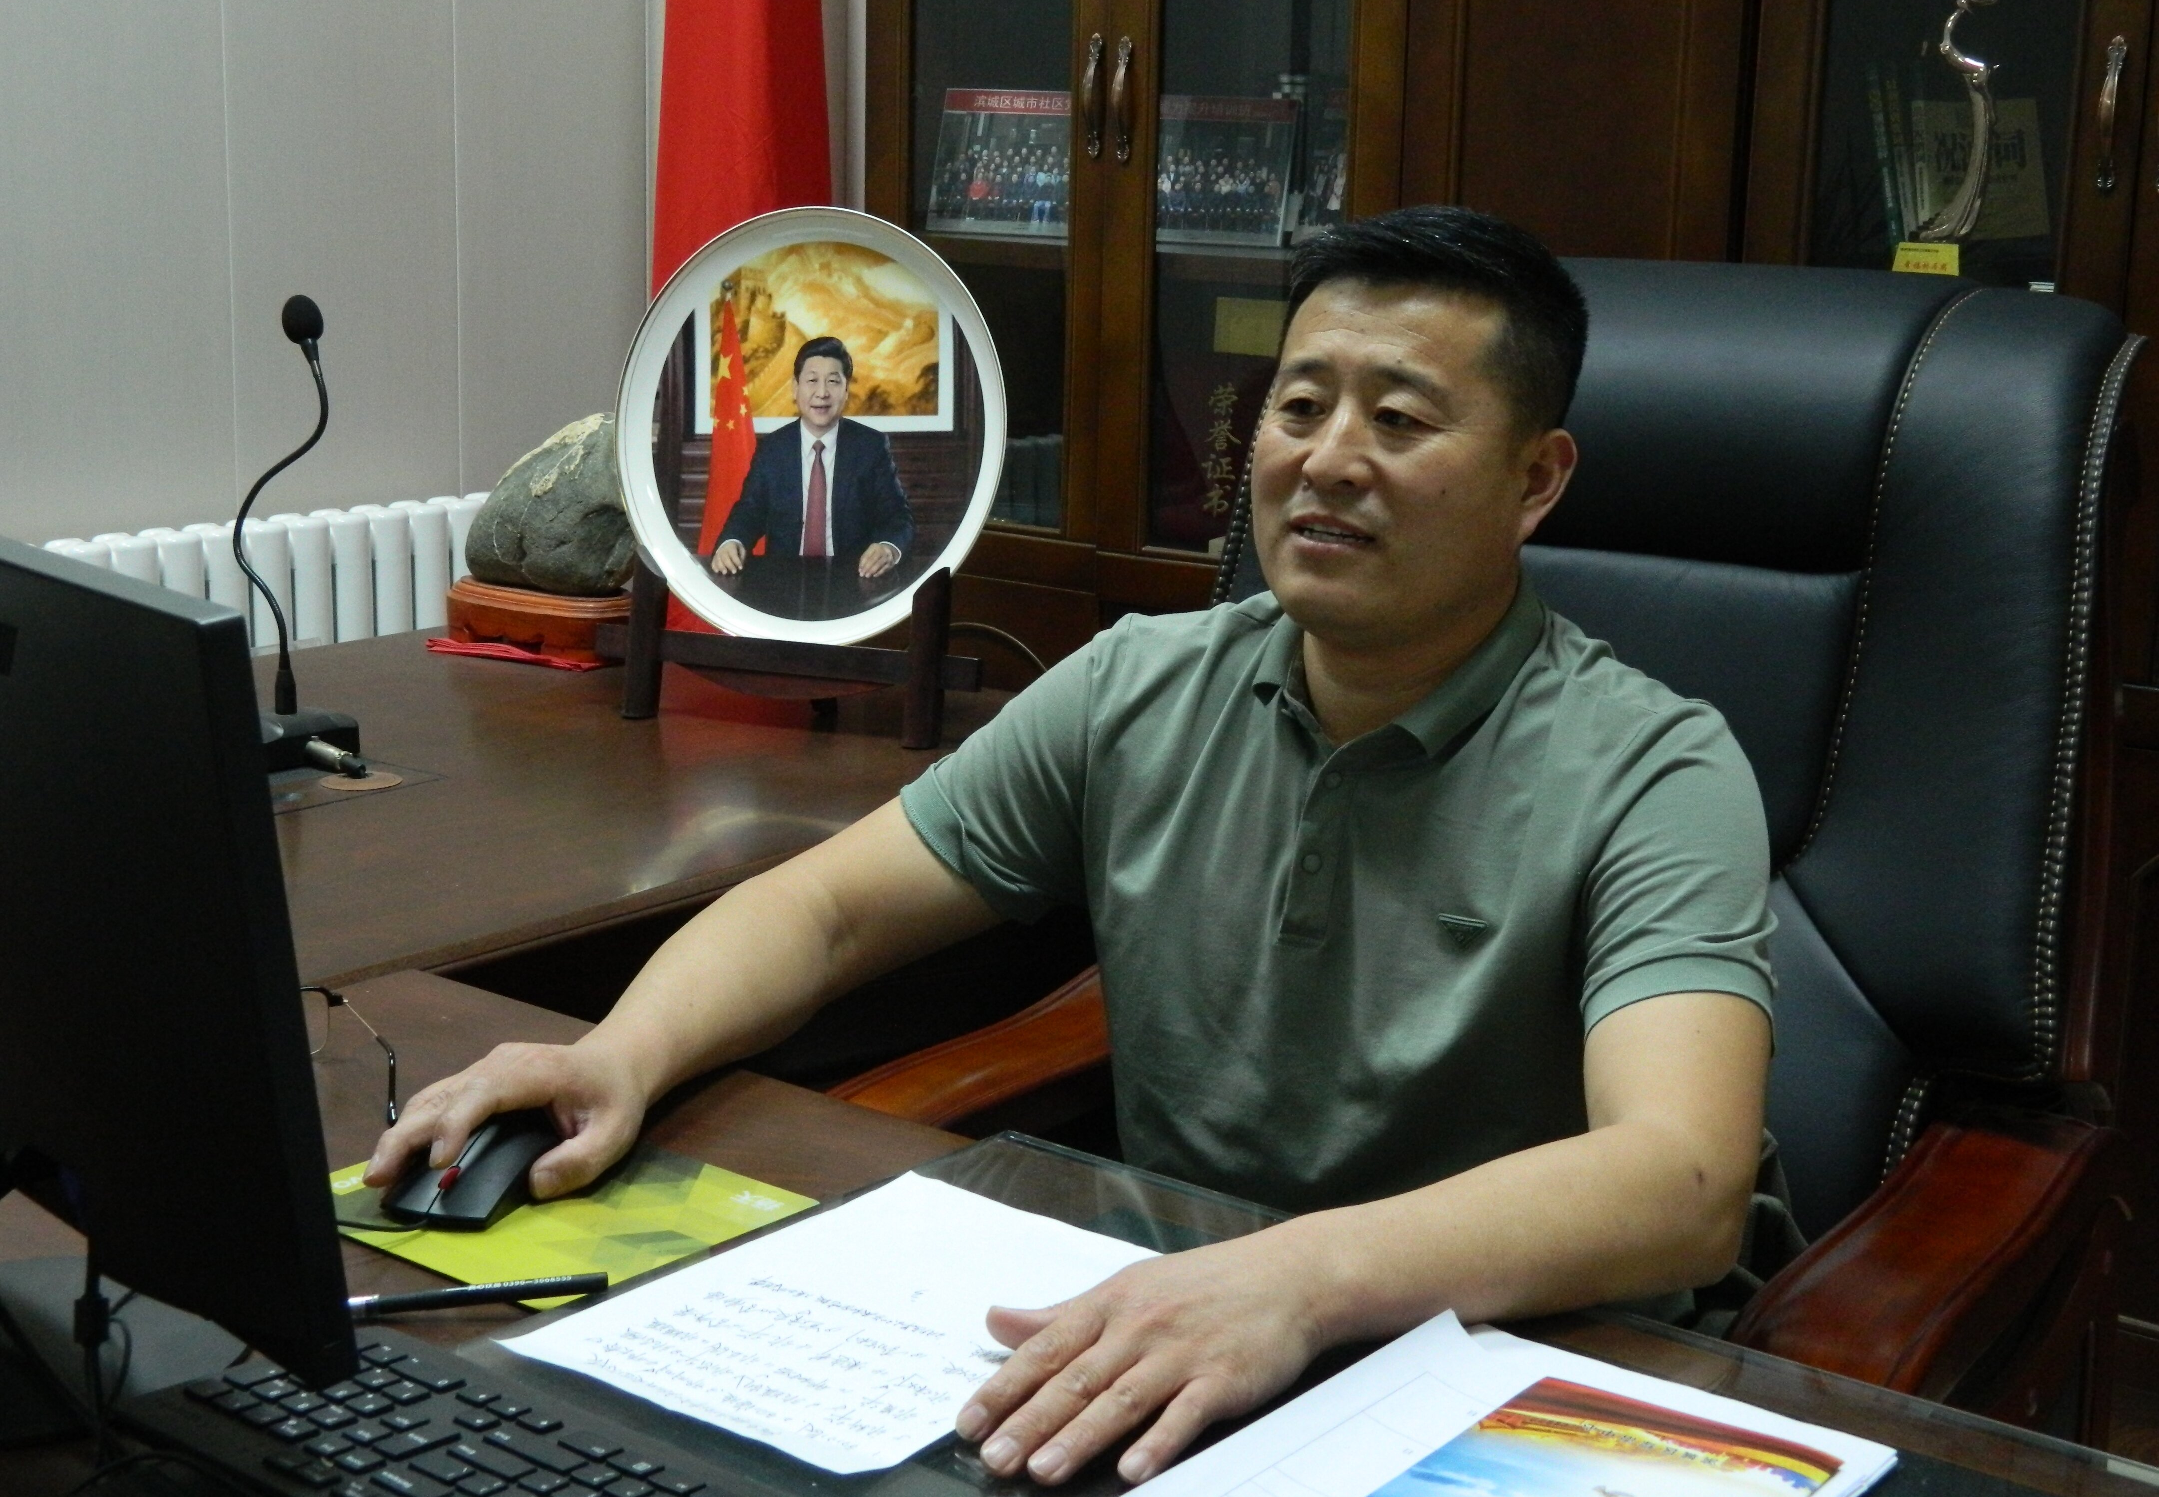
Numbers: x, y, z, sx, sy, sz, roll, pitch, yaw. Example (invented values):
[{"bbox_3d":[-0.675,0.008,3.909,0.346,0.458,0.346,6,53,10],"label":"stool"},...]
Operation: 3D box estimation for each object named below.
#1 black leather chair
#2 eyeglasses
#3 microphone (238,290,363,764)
[{"bbox_3d":[0.288,0.310,1.923,0.710,1.235,0.770,9,14,30],"label":"black leather chair"},{"bbox_3d":[-0.466,0.179,1.654,0.140,0.040,0.145,-4,14,-26],"label":"eyeglasses"},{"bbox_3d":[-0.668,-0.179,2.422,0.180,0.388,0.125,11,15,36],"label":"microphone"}]

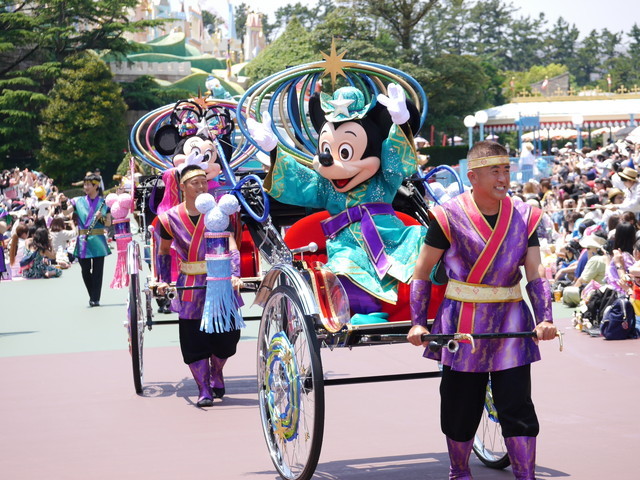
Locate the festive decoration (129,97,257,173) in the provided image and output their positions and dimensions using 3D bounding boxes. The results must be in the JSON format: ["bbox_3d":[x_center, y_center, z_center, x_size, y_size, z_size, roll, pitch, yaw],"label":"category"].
[{"bbox_3d":[-0.966,-0.815,19.800,1.030,0.610,0.450,-3,2,-2],"label":"festive decoration"}]

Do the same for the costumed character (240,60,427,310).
[{"bbox_3d":[0.094,-0.195,13.650,0.930,1.270,0.800,-3,2,-5],"label":"costumed character"}]

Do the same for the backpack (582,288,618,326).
[{"bbox_3d":[2.643,0.635,24.000,0.360,0.420,0.270,-2,2,18],"label":"backpack"}]

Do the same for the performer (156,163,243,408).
[{"bbox_3d":[-0.860,0.317,18.200,0.590,1.730,0.500,-3,2,-2],"label":"performer"}]

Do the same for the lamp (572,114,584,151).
[{"bbox_3d":[8.612,-2.831,85.000,0.420,3.000,0.420,-3,2,0],"label":"lamp"}]

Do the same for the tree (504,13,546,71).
[{"bbox_3d":[14.498,-10.310,180.000,4.000,11.500,4.000,-3,2,0],"label":"tree"}]

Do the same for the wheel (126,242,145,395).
[{"bbox_3d":[-1.390,0.595,19.350,0.140,1.140,1.080,-3,2,-2],"label":"wheel"}]

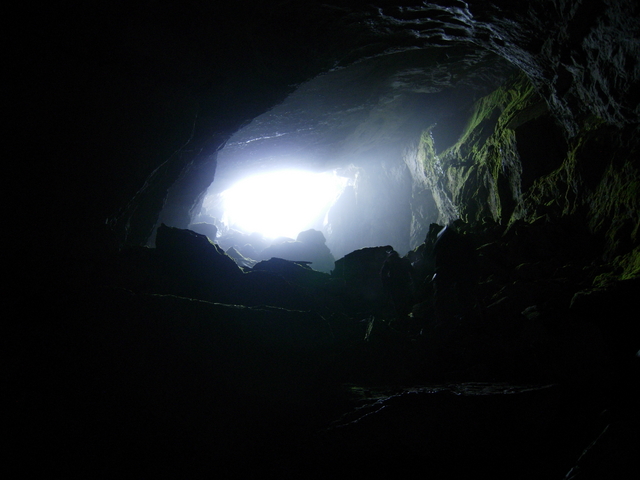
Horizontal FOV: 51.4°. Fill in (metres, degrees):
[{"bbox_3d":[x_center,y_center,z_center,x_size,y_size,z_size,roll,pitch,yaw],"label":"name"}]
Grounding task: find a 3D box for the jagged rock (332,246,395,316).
[{"bbox_3d":[1.050,1.000,16.000,1.500,1.650,1.300,0,0,0],"label":"jagged rock"}]

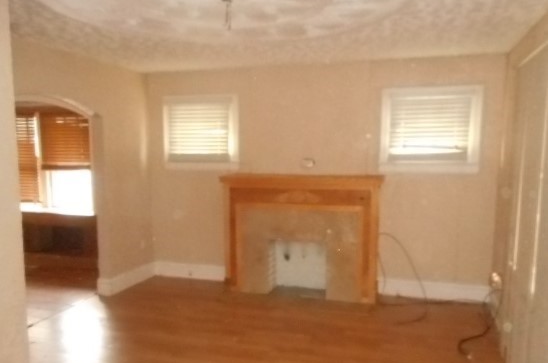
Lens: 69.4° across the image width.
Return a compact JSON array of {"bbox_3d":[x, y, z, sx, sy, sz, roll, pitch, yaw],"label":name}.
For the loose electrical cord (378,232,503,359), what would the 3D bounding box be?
[{"bbox_3d":[1.511,0.943,3.560,1.127,0.708,1.159,1,5,15],"label":"loose electrical cord"}]

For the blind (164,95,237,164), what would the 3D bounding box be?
[{"bbox_3d":[-0.880,-0.606,4.682,0.909,0.799,0.064,1,5,15],"label":"blind"}]

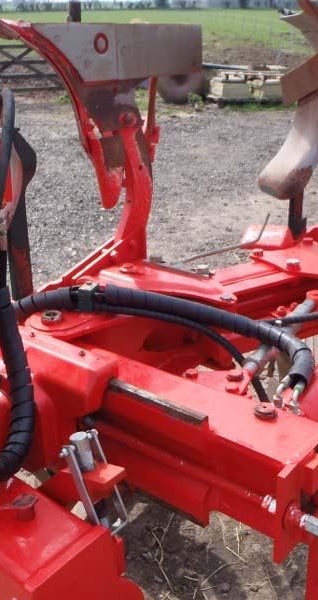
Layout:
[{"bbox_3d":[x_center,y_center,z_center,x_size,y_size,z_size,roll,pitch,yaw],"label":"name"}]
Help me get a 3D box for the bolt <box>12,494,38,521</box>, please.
[{"bbox_3d":[-0.257,0.397,1.237,0.046,0.030,0.046,17,29,32],"label":"bolt"}]

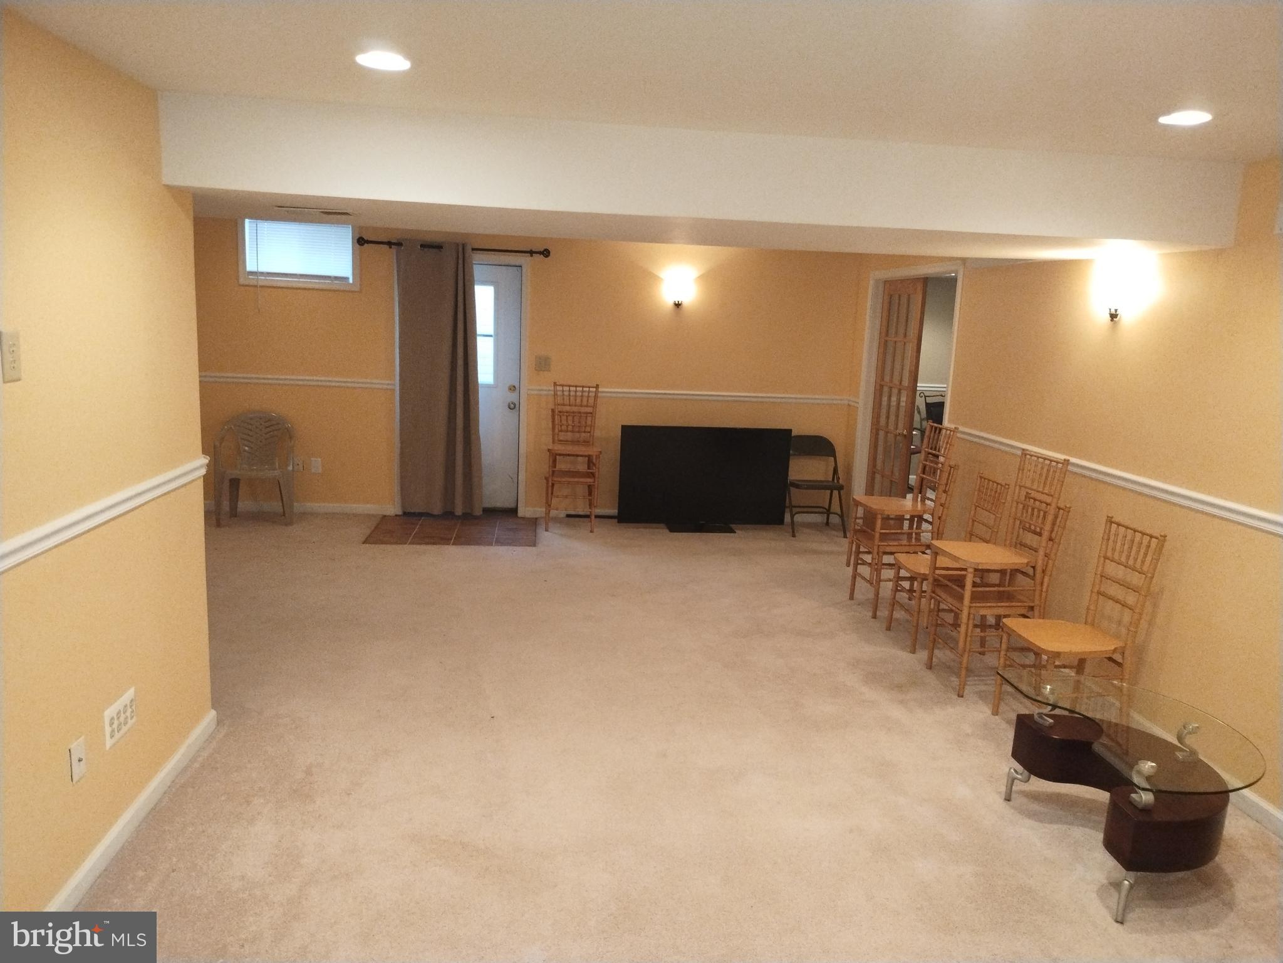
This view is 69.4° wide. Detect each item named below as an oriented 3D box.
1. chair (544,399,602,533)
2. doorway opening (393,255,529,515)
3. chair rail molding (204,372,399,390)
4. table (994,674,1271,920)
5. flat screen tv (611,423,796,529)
[{"bbox_3d":[-0.565,-0.082,7.383,0.410,0.920,0.470,1,10,-7],"label":"chair"},{"bbox_3d":[-1.468,-0.762,7.546,1.080,2.130,0.130,1,10,-7],"label":"doorway opening"},{"bbox_3d":[-2.723,-0.794,7.367,1.500,0.058,0.030,1,10,-7],"label":"chair rail molding"},{"bbox_3d":[1.675,1.012,3.123,0.630,0.425,0.950,2,10,-5],"label":"table"},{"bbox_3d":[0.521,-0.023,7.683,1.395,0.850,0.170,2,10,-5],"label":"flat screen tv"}]

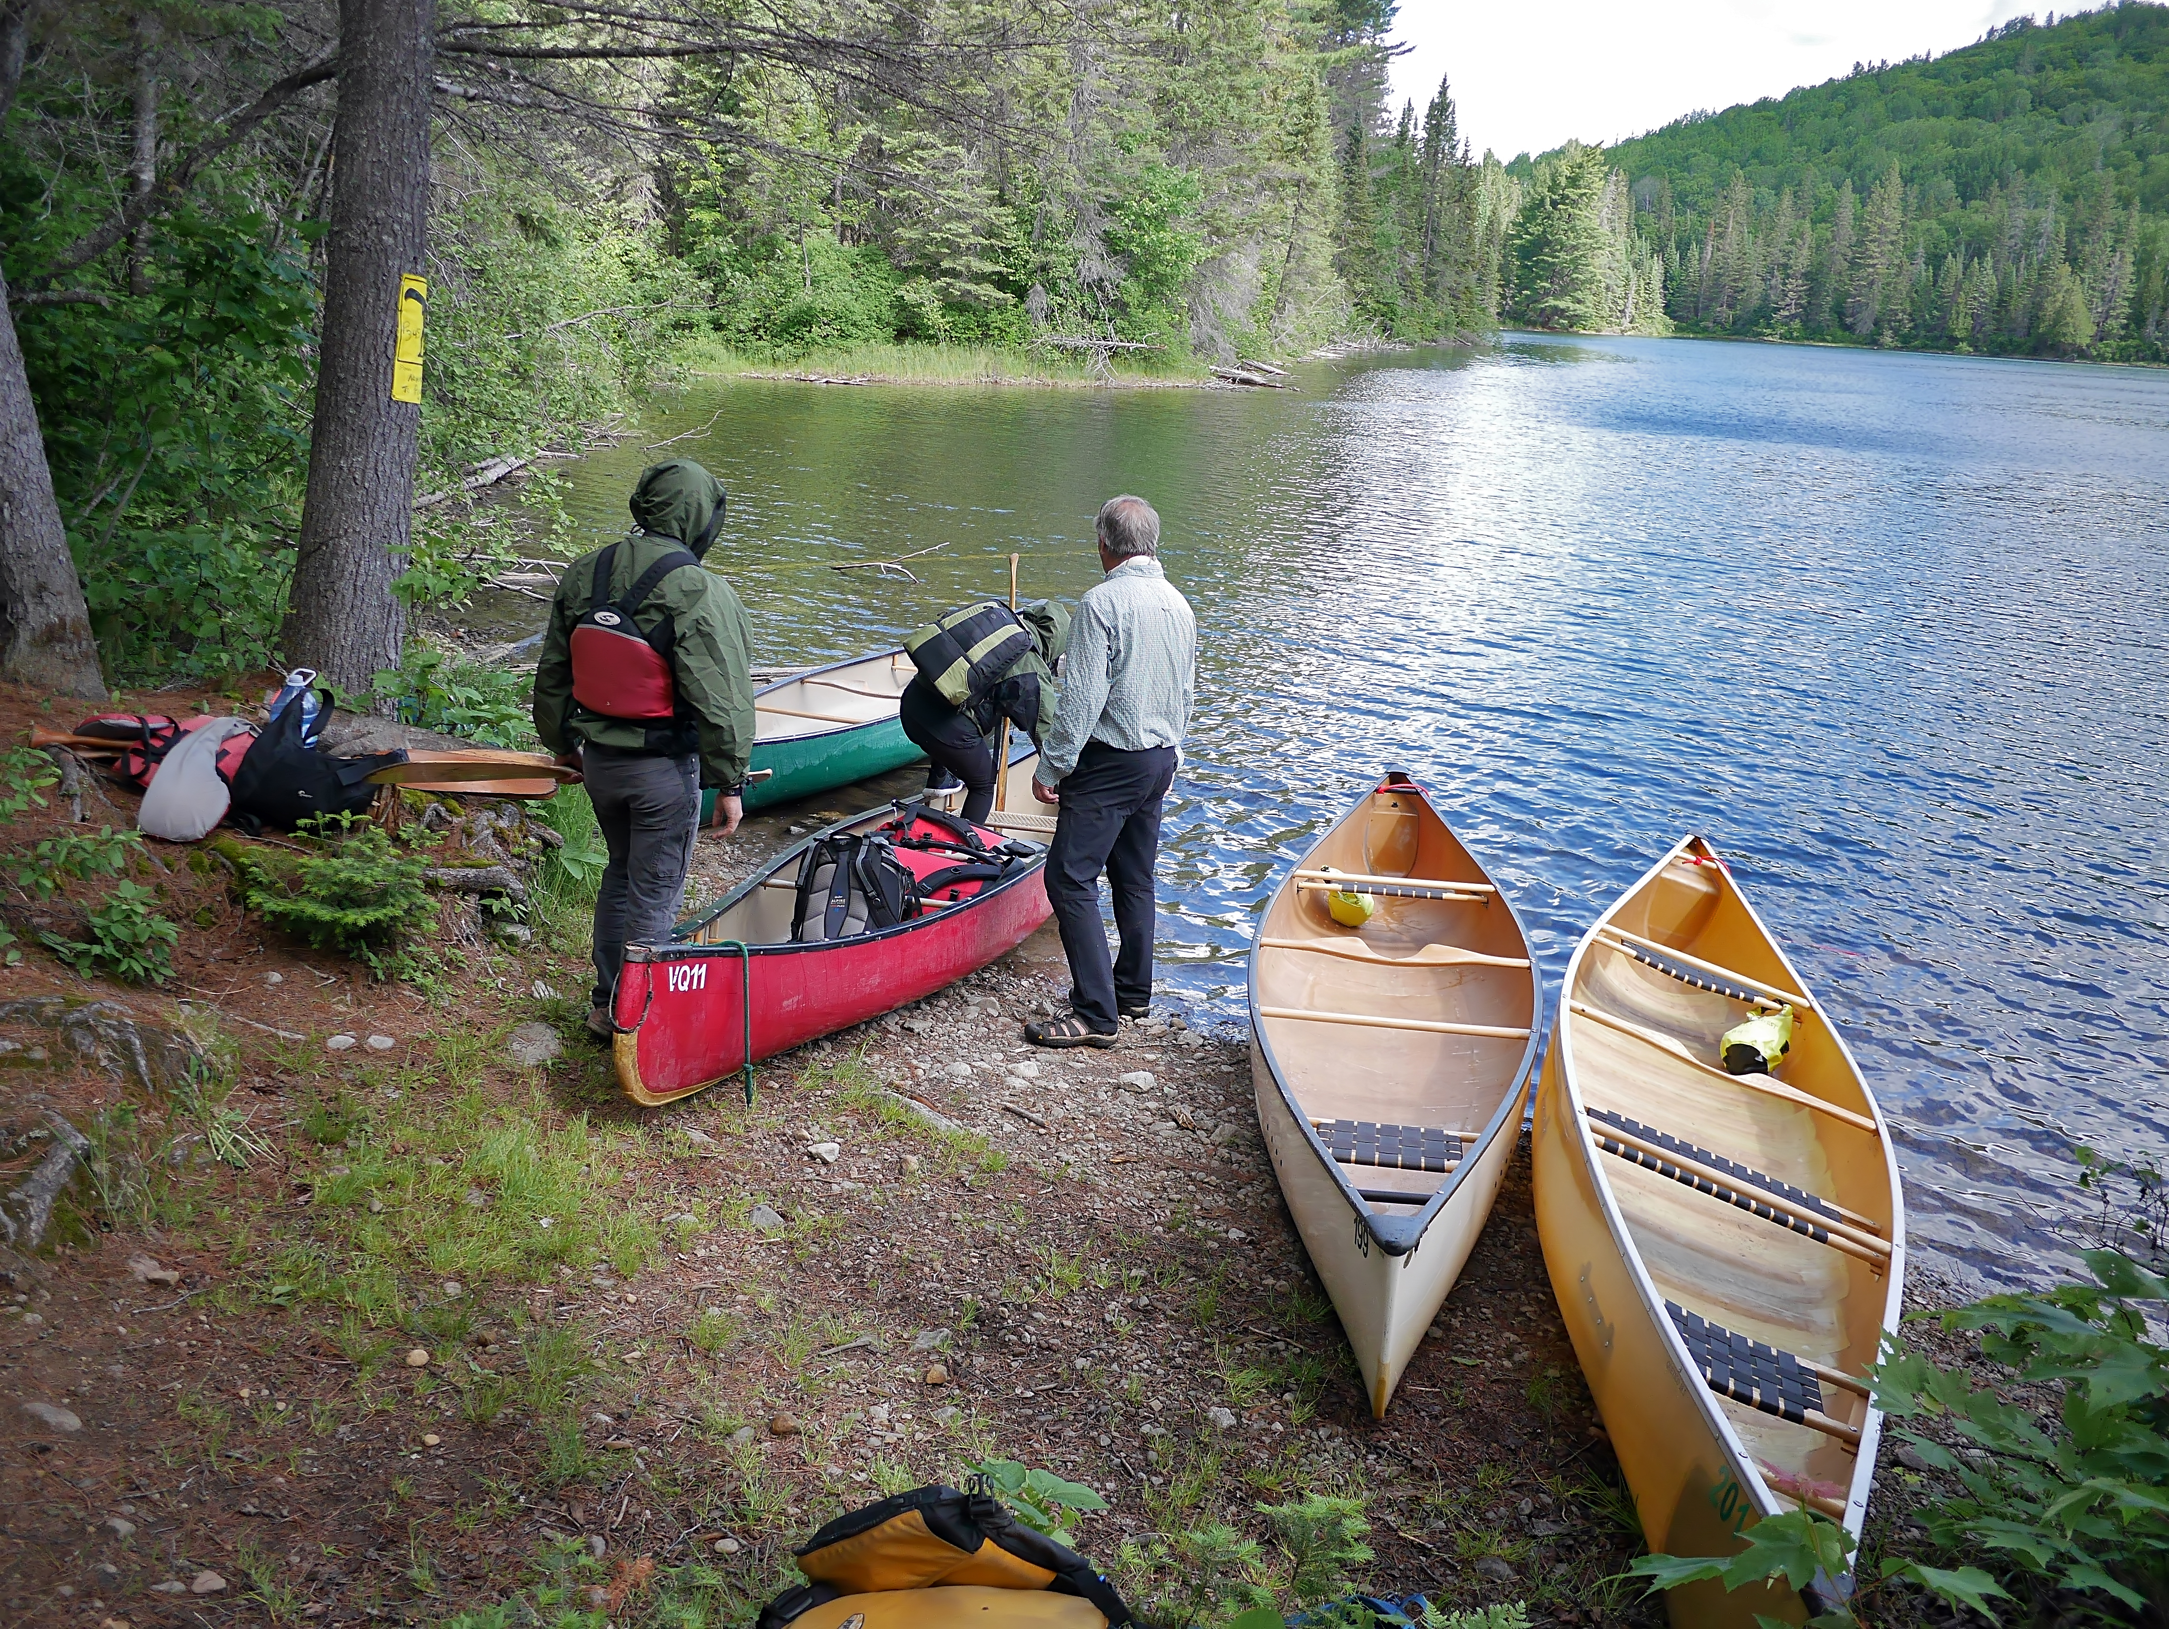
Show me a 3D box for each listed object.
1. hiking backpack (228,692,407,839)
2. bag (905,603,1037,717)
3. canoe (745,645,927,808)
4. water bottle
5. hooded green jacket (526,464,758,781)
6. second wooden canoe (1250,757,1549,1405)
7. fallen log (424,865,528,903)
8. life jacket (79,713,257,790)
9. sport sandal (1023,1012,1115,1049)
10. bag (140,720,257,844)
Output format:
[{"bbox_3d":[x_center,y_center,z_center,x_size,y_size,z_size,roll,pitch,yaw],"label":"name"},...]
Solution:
[{"bbox_3d":[-2.045,-0.135,4.650,0.420,0.340,0.240,-2,16,-11],"label":"hiking backpack"},{"bbox_3d":[-0.496,-0.666,7.500,0.470,0.220,0.330,-33,70,-26],"label":"bag"},{"bbox_3d":[-1.218,-0.598,9.986,0.880,0.540,4.880,9,17,20],"label":"canoe"},{"bbox_3d":[-2.135,-0.284,4.750,0.105,0.220,0.105,-3,16,0],"label":"water bottle"},{"bbox_3d":[-1.315,-0.568,5.250,0.580,0.970,0.400,7,17,18],"label":"hooded green jacket"},{"bbox_3d":[0.976,0.556,5.578,0.880,0.540,4.880,3,12,10],"label":"second wooden canoe"},{"bbox_3d":[-1.551,0.177,4.480,0.270,0.085,0.090,1,16,0],"label":"fallen log"},{"bbox_3d":[-2.510,-0.158,4.800,0.440,0.180,0.280,-2,16,-11],"label":"life jacket"},{"bbox_3d":[-0.045,0.717,5.780,0.300,0.100,0.110,2,16,2],"label":"sport sandal"},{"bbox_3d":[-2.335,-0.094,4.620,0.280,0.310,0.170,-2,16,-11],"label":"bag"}]

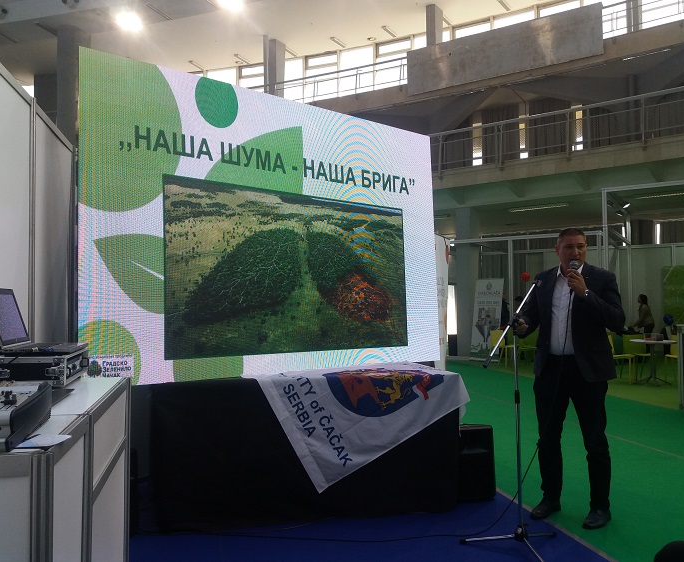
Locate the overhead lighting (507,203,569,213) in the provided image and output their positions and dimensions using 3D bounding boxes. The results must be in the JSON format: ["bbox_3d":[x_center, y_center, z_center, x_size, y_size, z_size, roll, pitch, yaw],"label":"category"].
[{"bbox_3d":[5.272,-1.962,16.232,1.550,0.090,0.200,-2,-3,32],"label":"overhead lighting"}]

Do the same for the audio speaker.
[{"bbox_3d":[0.876,1.238,4.244,0.300,0.510,0.290,0,-2,-8],"label":"audio speaker"}]

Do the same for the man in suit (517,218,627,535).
[{"bbox_3d":[1.413,0.563,3.750,0.500,1.810,0.600,2,-3,-44],"label":"man in suit"}]

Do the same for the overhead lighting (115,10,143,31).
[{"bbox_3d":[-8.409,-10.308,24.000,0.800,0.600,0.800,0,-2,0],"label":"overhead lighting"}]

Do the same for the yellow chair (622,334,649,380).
[{"bbox_3d":[5.123,1.322,10.550,0.460,0.810,0.500,-1,-2,15],"label":"yellow chair"}]

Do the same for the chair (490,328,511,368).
[{"bbox_3d":[3.408,1.429,12.800,0.500,0.810,0.460,1,-3,-38],"label":"chair"}]

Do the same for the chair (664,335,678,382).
[{"bbox_3d":[5.771,1.305,10.250,0.460,0.810,0.500,1,-3,-30],"label":"chair"}]

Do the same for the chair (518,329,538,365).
[{"bbox_3d":[4.028,1.437,13.100,0.460,0.810,0.500,-1,-2,15],"label":"chair"}]

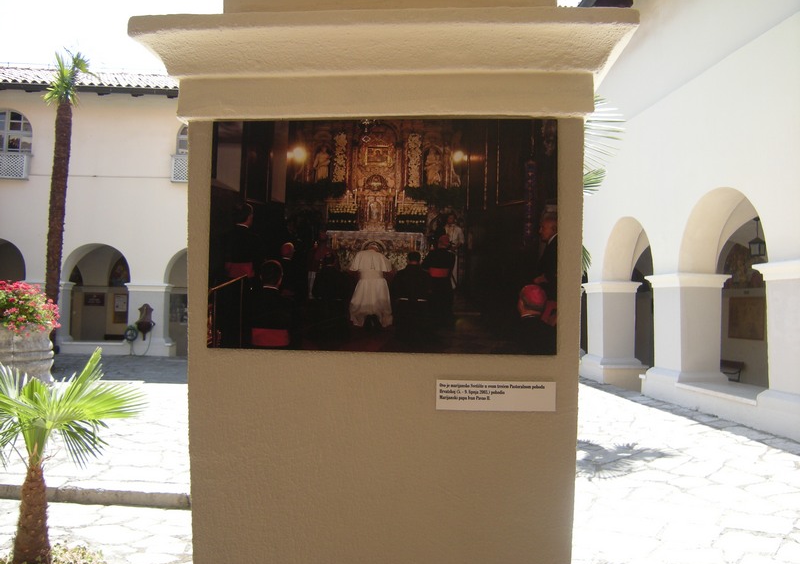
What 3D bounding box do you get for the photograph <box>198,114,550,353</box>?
[{"bbox_3d":[-0.048,-0.117,1.645,0.880,0.587,0.020,1,-2,4],"label":"photograph"}]

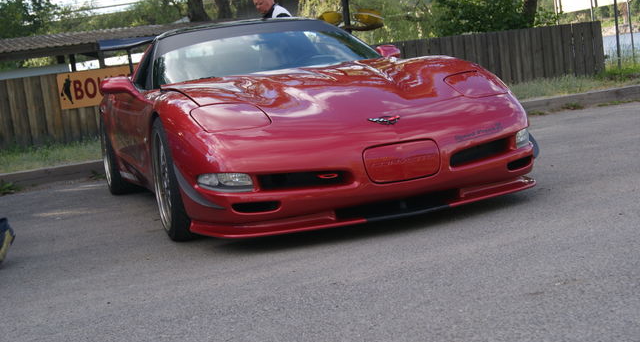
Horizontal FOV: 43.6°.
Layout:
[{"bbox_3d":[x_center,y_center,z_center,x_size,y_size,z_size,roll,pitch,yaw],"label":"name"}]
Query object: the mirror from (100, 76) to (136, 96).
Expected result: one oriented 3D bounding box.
[{"bbox_3d":[-1.209,-0.531,4.869,0.220,0.130,0.150,-9,7,-20],"label":"mirror"}]

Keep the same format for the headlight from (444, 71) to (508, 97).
[{"bbox_3d":[0.751,-0.433,4.083,0.300,0.120,0.400,-9,7,-20],"label":"headlight"}]

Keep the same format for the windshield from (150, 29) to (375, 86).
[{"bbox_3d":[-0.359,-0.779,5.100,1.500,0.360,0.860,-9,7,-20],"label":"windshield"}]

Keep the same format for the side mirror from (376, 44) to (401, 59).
[{"bbox_3d":[0.470,-0.800,5.488,0.220,0.130,0.150,-9,7,-20],"label":"side mirror"}]

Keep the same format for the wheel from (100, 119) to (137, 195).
[{"bbox_3d":[-1.614,-0.151,6.569,0.260,0.666,0.666,-9,7,-20],"label":"wheel"}]

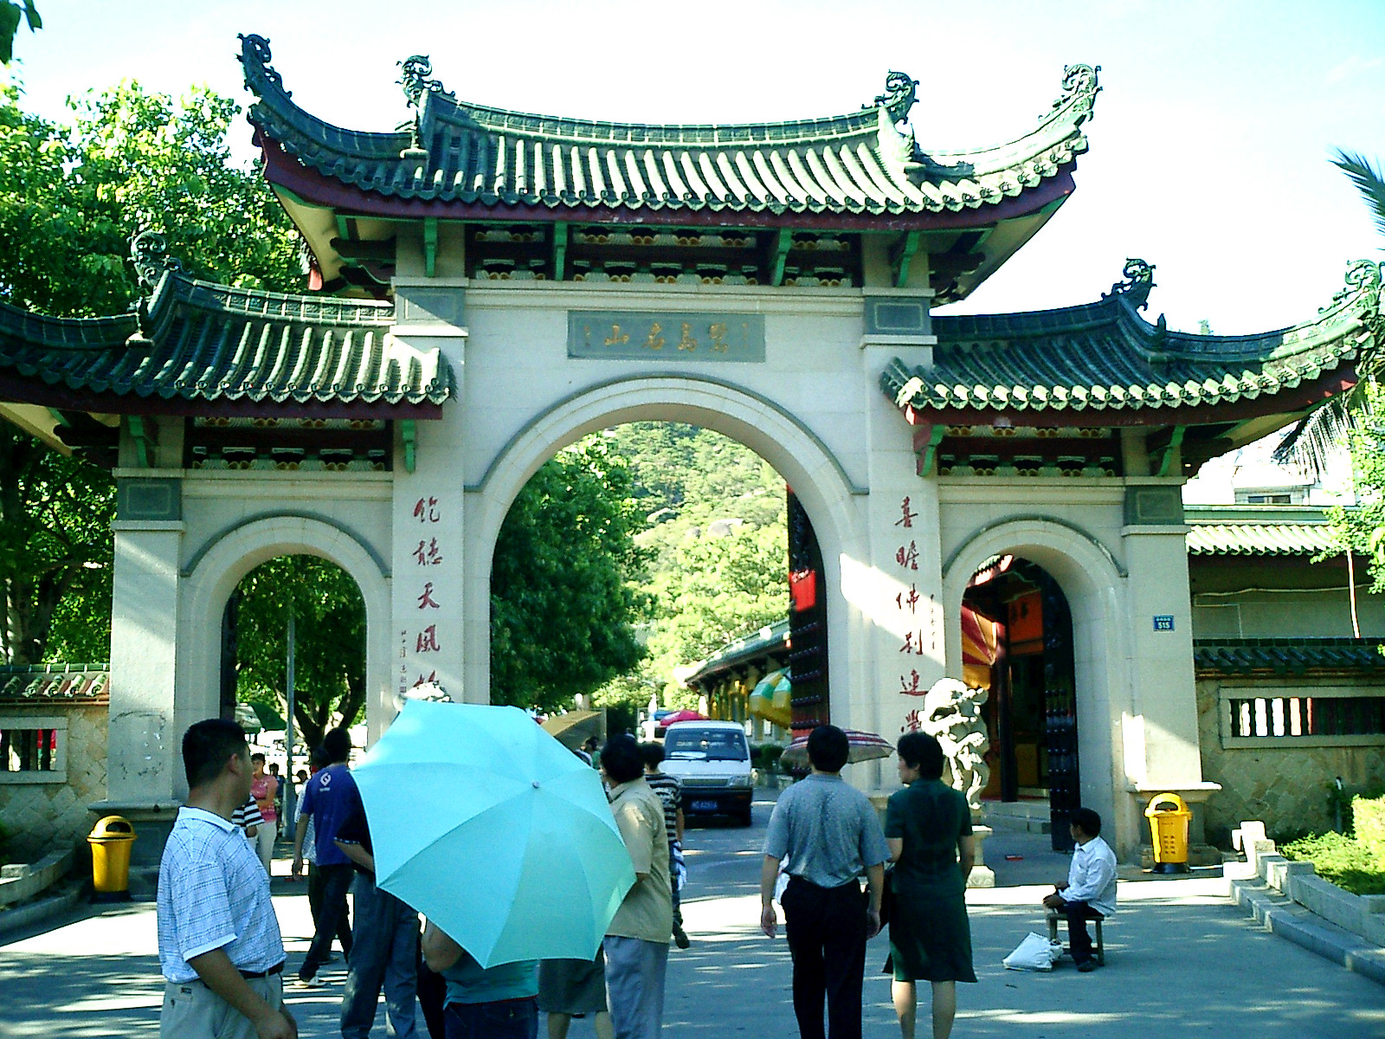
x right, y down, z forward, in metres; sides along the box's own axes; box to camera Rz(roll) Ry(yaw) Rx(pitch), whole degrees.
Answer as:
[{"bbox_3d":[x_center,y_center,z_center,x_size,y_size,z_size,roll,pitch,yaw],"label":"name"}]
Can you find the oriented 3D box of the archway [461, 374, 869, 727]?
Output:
[{"bbox_3d":[-0.306,1.232,16.807,4.712,5.760,1.100,0,-8,-8],"label":"archway"}]

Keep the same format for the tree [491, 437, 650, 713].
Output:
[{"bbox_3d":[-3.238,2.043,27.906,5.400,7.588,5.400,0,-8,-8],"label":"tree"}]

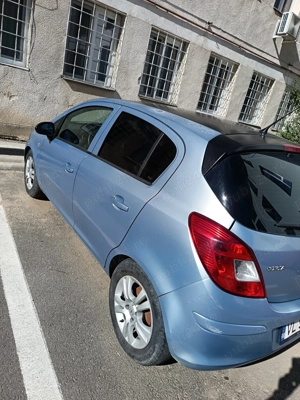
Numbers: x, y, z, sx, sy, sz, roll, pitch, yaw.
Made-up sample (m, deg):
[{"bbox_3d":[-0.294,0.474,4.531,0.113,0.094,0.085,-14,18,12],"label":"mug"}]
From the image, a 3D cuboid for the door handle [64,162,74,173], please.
[{"bbox_3d":[-0.669,-0.272,2.313,0.055,0.075,0.205,-2,25,-37],"label":"door handle"}]

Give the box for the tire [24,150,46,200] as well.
[{"bbox_3d":[-1.439,-0.339,3.534,0.200,0.615,0.615,-2,25,-37],"label":"tire"}]

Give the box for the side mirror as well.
[{"bbox_3d":[-1.025,-0.692,2.697,0.195,0.150,0.130,-2,25,-37],"label":"side mirror"}]

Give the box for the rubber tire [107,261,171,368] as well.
[{"bbox_3d":[-0.039,0.657,1.703,0.200,0.615,0.615,-2,25,-37],"label":"rubber tire"}]

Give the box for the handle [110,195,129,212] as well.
[{"bbox_3d":[-0.182,0.024,1.674,0.055,0.075,0.215,-2,25,-37],"label":"handle"}]

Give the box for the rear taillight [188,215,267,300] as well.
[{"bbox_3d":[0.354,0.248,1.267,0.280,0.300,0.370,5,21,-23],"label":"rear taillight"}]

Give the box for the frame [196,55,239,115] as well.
[{"bbox_3d":[1.840,-3.118,7.708,1.130,1.500,0.220,1,20,-34],"label":"frame"}]

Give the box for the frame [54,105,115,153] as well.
[{"bbox_3d":[-0.615,-0.671,2.474,0.100,0.440,0.870,18,12,-42],"label":"frame"}]

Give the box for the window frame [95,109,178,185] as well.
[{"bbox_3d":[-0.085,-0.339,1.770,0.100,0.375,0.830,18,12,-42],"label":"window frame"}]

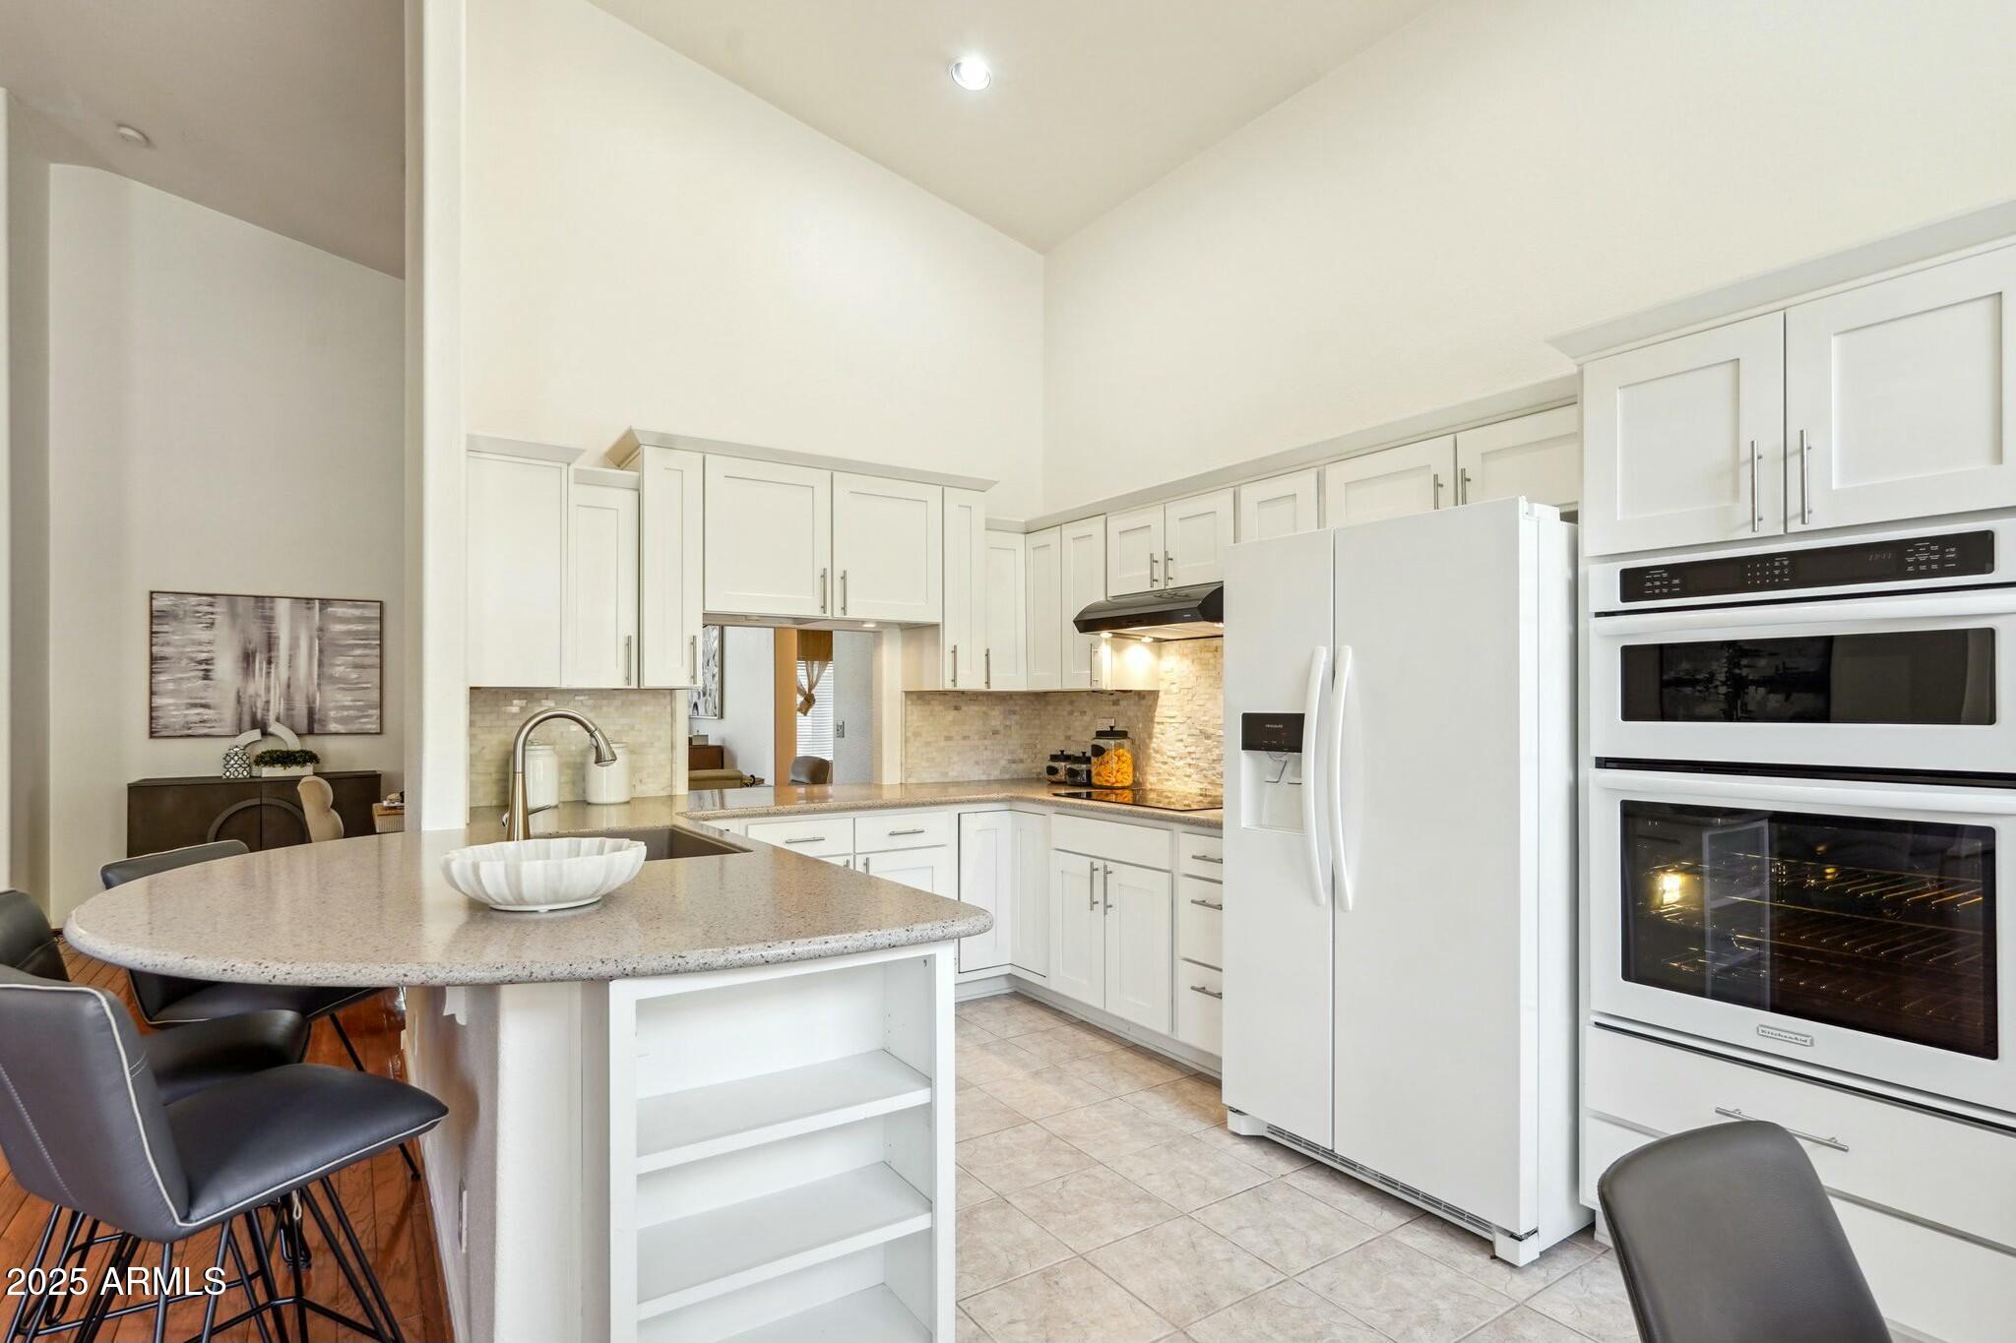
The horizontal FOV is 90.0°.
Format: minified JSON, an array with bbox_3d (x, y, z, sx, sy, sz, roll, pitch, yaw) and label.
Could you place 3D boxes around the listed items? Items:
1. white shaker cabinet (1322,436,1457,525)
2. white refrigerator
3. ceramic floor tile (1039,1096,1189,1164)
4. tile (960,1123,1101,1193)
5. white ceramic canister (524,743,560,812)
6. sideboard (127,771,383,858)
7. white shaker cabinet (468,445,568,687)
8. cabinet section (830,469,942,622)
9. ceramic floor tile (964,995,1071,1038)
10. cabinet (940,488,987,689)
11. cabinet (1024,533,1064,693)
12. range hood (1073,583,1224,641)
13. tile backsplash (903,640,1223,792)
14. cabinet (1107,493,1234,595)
[{"bbox_3d":[1.320,-0.566,3.250,0.330,0.280,0.472,1,-1,-34],"label":"white shaker cabinet"},{"bbox_3d":[1.207,0.510,2.902,0.830,1.775,0.920,1,-1,-34],"label":"white refrigerator"},{"bbox_3d":[0.317,1.418,3.114,0.336,0.010,0.336,1,-2,-34],"label":"ceramic floor tile"},{"bbox_3d":[0.035,1.409,2.918,0.335,0.010,0.335,1,-2,-34],"label":"tile"},{"bbox_3d":[-1.809,0.400,3.860,0.168,0.243,0.168,1,-2,-34],"label":"white ceramic canister"},{"bbox_3d":[-4.367,1.069,5.912,1.172,0.860,0.450,1,-1,-34],"label":"sideboard"},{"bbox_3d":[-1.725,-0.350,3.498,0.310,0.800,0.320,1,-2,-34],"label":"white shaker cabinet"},{"bbox_3d":[-0.618,-0.516,4.513,0.534,0.613,0.380,1,-2,-34],"label":"cabinet section"},{"bbox_3d":[0.035,1.446,4.185,0.337,0.010,0.340,1,-1,-33],"label":"ceramic floor tile"},{"bbox_3d":[-0.316,-0.365,4.759,0.243,0.912,0.415,1,-2,-34],"label":"cabinet"},{"bbox_3d":[0.304,-0.284,4.854,0.330,0.755,0.298,1,-2,-34],"label":"cabinet"},{"bbox_3d":[0.701,-0.247,4.090,0.500,0.150,0.762,1,-2,-34],"label":"range hood"},{"bbox_3d":[0.368,0.197,4.282,0.775,0.670,1.950,1,-1,-34],"label":"tile backsplash"},{"bbox_3d":[0.776,-0.497,4.157,0.330,0.364,0.757,1,-2,-34],"label":"cabinet"}]

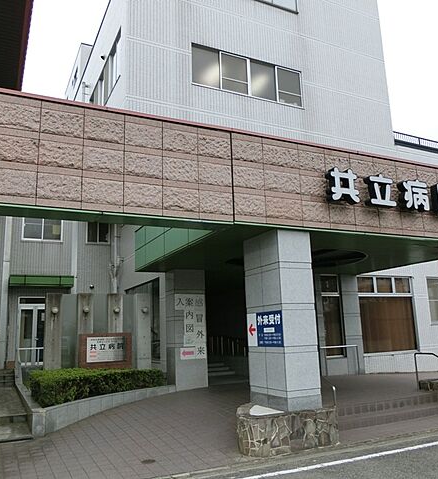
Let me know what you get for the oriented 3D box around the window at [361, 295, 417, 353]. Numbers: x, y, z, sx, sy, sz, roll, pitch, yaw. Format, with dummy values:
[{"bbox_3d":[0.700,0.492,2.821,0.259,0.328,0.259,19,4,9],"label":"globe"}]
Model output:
[{"bbox_3d":[5.664,2.816,15.390,2.374,1.826,0.120,4,-13,-25],"label":"window"}]

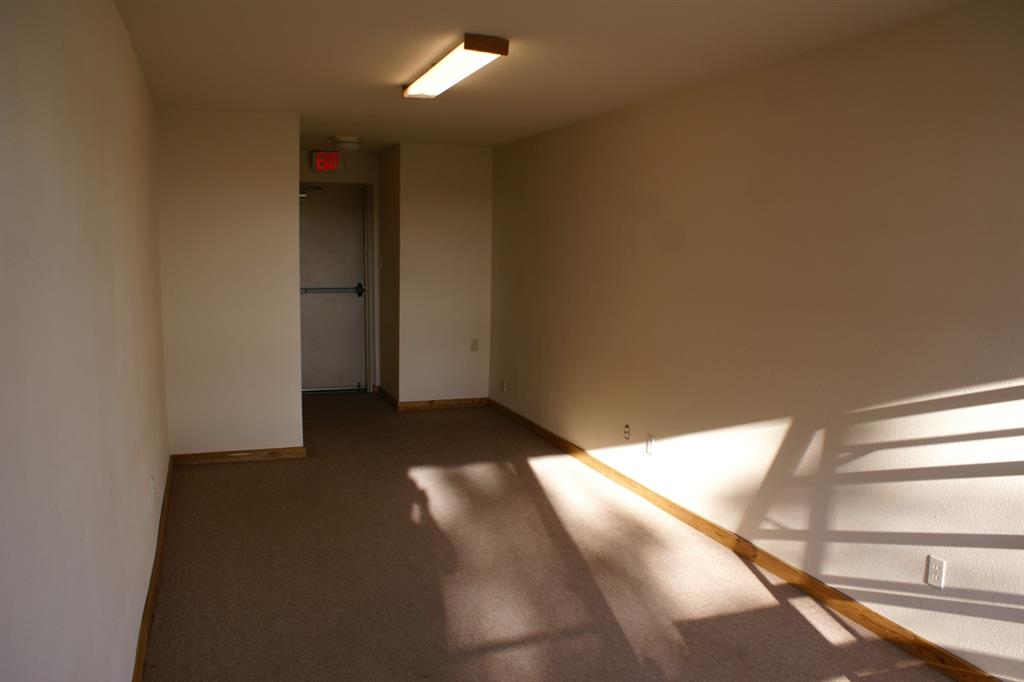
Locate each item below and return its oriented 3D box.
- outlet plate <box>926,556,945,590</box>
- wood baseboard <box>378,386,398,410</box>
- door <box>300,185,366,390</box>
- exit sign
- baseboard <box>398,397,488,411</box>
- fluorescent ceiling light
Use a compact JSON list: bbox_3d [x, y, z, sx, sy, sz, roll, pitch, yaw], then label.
[{"bbox_3d":[1.604,0.874,2.894,0.008,0.115,0.070,-2,8,-21],"label":"outlet plate"},{"bbox_3d":[-1.223,0.568,7.622,0.017,0.081,0.900,-2,8,-21],"label":"wood baseboard"},{"bbox_3d":[-1.956,-0.513,7.863,0.915,2.100,0.050,-2,8,-21],"label":"door"},{"bbox_3d":[-1.829,-1.768,7.530,0.300,0.195,0.060,-2,8,-21],"label":"exit sign"},{"bbox_3d":[-0.648,0.609,7.357,0.887,0.081,0.017,-2,8,-21],"label":"baseboard"},{"bbox_3d":[-0.315,-1.335,3.818,0.210,0.070,1.180,-2,8,-21],"label":"fluorescent ceiling light"}]

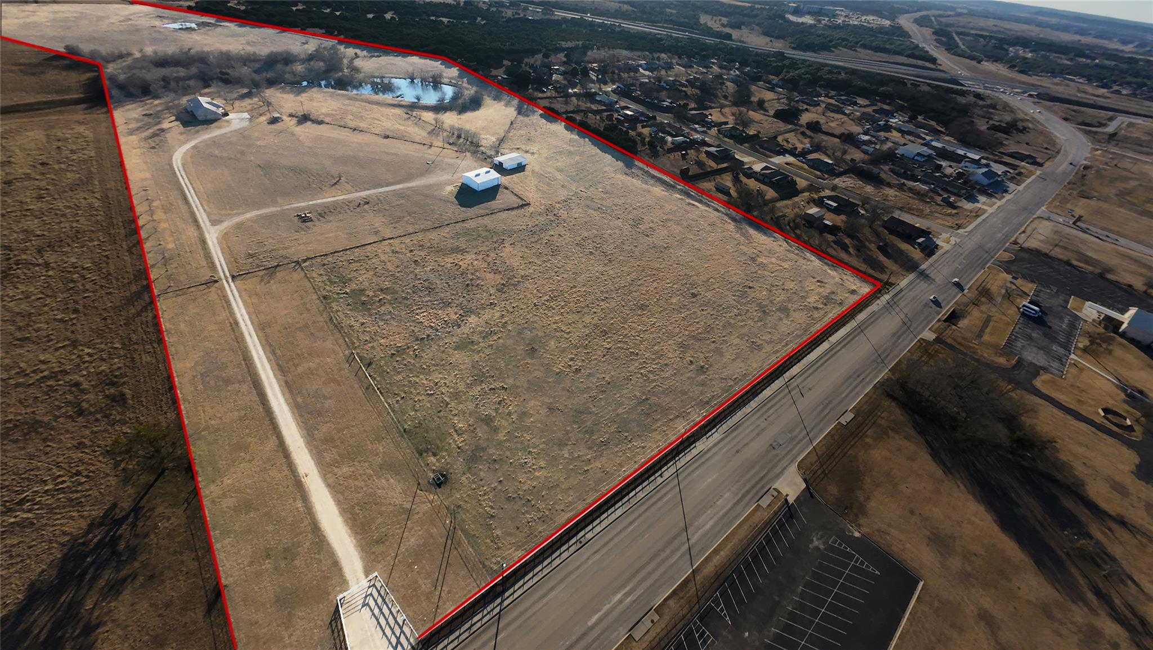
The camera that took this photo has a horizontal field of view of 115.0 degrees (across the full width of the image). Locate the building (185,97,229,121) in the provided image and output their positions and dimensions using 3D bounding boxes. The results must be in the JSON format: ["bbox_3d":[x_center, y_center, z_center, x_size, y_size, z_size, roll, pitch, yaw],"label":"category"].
[{"bbox_3d":[-221.034,-129.622,218.800,13.900,5.100,29.500,-32,58,-32],"label":"building"}]

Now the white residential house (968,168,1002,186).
[{"bbox_3d":[303.776,-111.298,273.460,22.500,5.300,12.400,-25,55,-28],"label":"white residential house"}]

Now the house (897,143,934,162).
[{"bbox_3d":[275.061,-139.878,296.661,21.500,5.000,18.500,-25,55,-28],"label":"house"}]

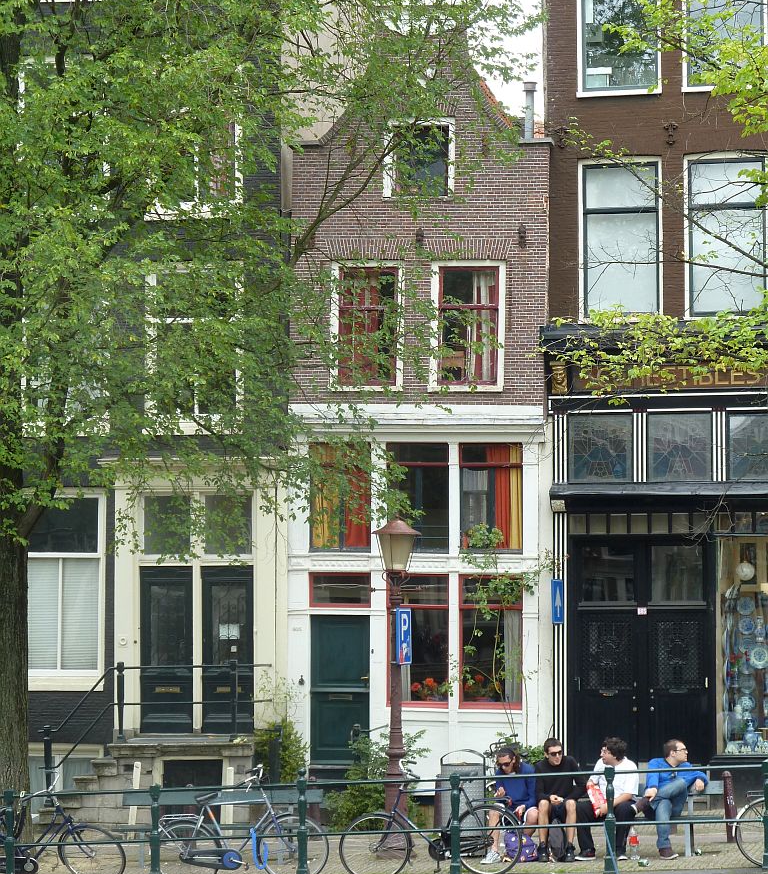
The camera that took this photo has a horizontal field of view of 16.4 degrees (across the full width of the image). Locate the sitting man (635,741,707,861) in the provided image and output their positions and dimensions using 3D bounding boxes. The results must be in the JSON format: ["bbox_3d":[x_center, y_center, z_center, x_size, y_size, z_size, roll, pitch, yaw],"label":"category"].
[{"bbox_3d":[3.002,3.780,27.800,0.760,1.243,0.800,0,-5,5],"label":"sitting man"}]

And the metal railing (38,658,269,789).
[{"bbox_3d":[-3.088,4.010,36.108,2.790,1.929,1.650,-1,-5,13],"label":"metal railing"}]

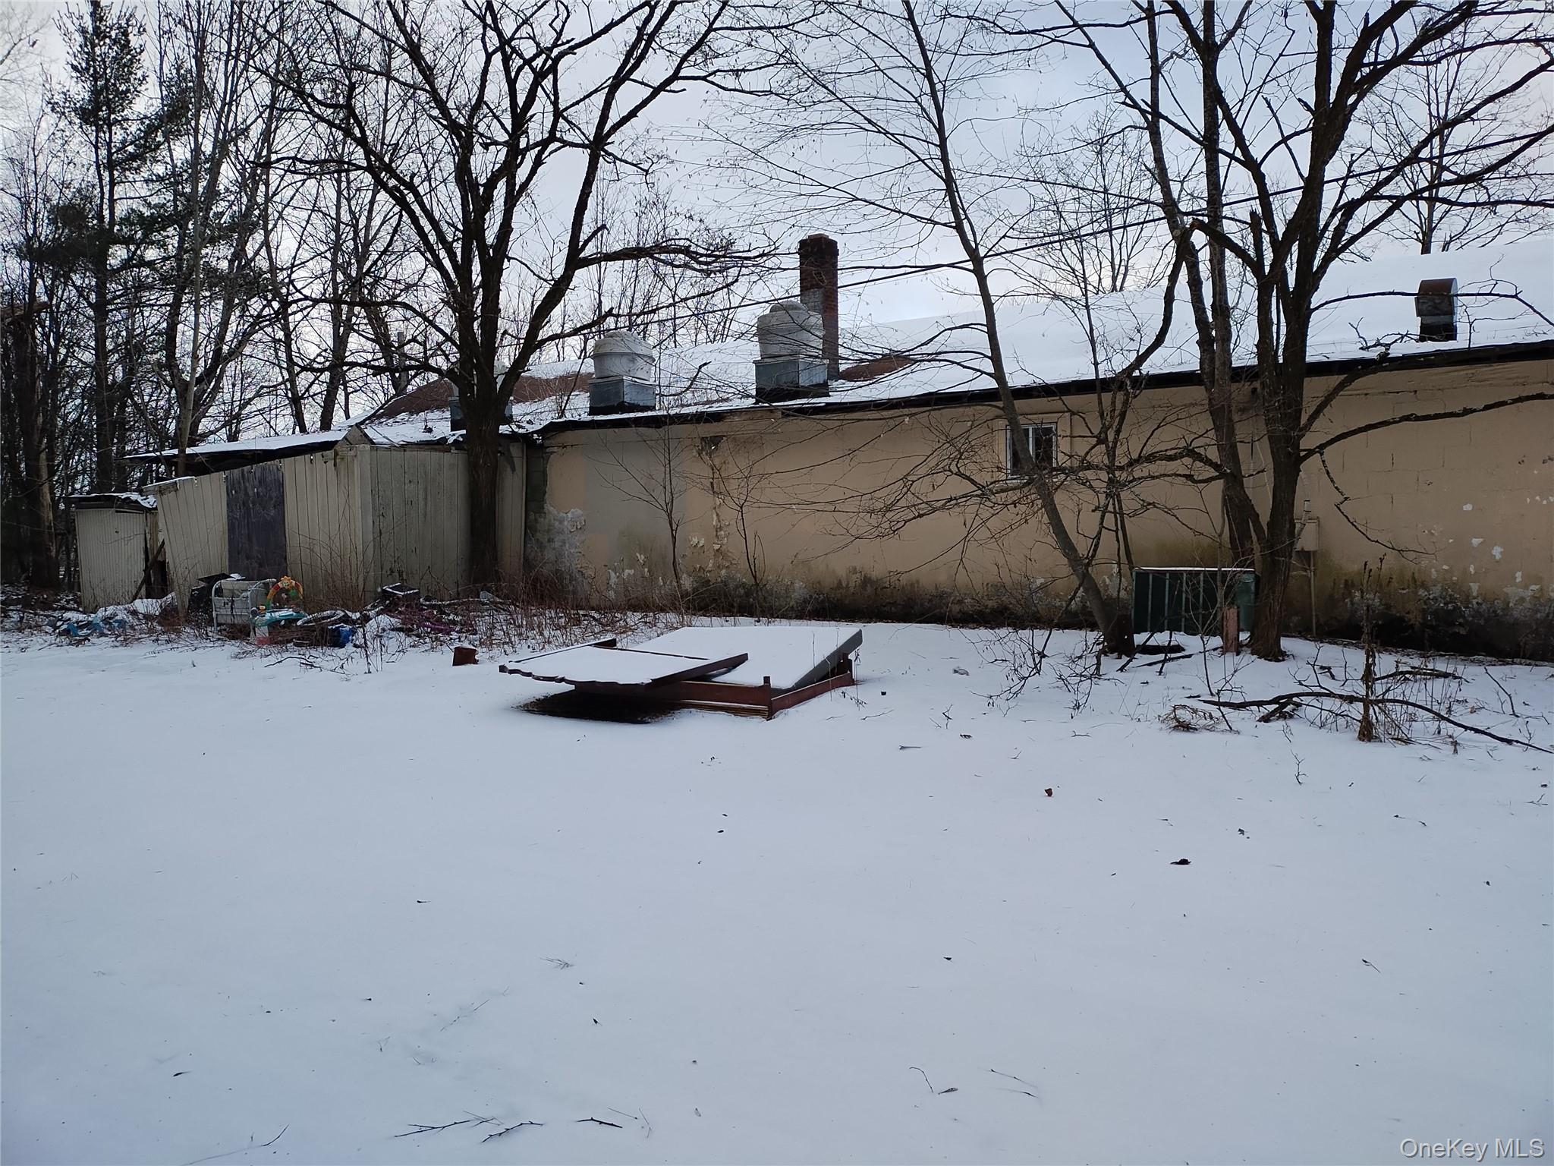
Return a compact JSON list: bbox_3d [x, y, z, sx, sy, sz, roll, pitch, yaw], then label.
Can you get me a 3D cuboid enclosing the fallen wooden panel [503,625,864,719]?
[{"bbox_3d":[-0.647,0.643,8.664,2.060,0.430,1.990,1,4,24],"label":"fallen wooden panel"}]

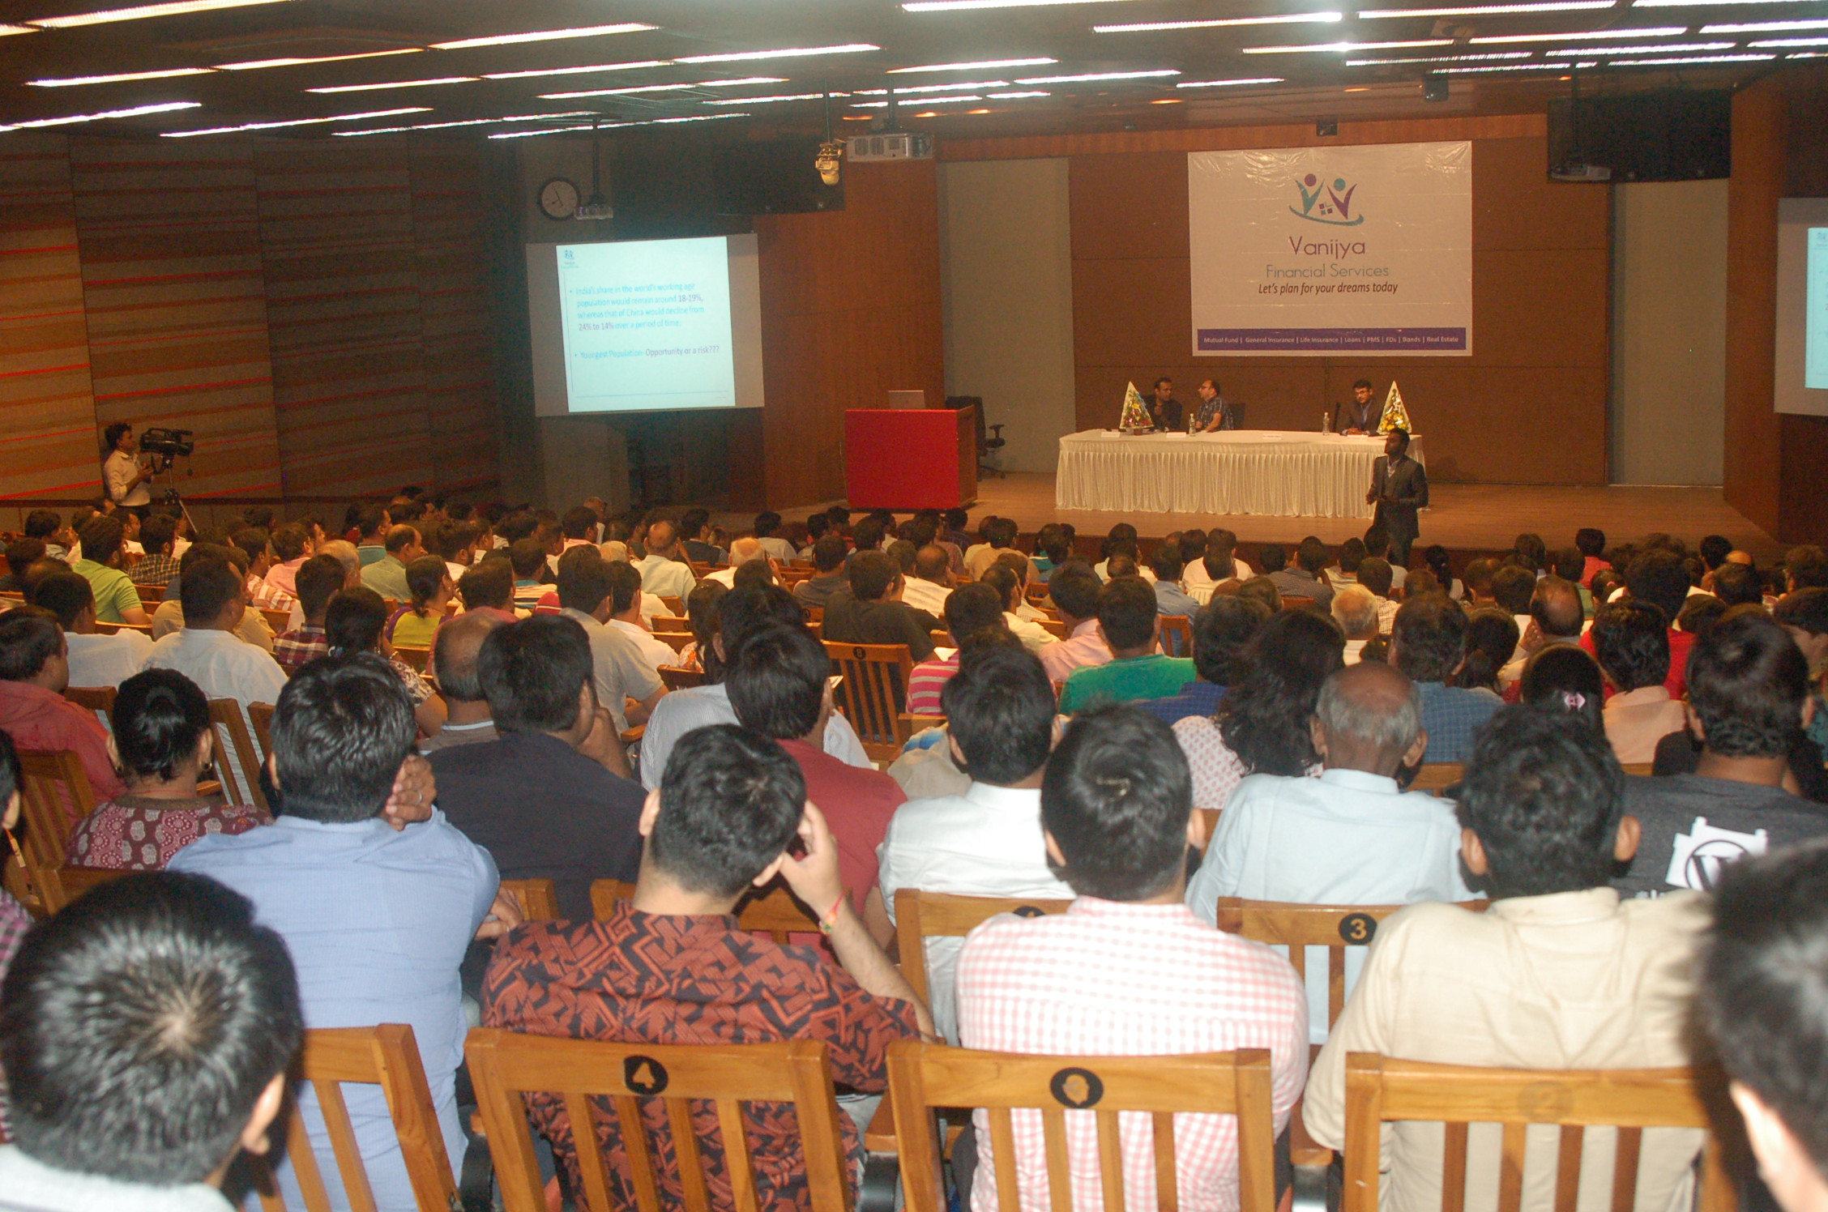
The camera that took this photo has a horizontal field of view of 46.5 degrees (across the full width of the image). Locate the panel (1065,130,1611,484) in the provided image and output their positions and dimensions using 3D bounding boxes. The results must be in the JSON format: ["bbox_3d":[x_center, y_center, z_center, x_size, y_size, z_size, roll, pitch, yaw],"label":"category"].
[{"bbox_3d":[4.510,-3.155,23.134,5.836,3.594,0.100,3,12,23],"label":"panel"}]

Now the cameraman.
[{"bbox_3d":[-6.710,-0.738,18.355,0.450,1.680,0.500,-3,11,-8],"label":"cameraman"}]

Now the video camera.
[{"bbox_3d":[-5.928,-1.298,16.900,0.440,0.260,0.220,-5,11,-13],"label":"video camera"}]

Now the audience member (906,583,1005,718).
[{"bbox_3d":[0.285,0.500,7.301,0.480,1.250,0.780,2,12,21],"label":"audience member"}]

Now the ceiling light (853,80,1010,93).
[{"bbox_3d":[0.133,-3.872,15.900,1.220,0.080,0.300,1,11,18],"label":"ceiling light"}]

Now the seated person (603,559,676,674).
[{"bbox_3d":[-1.072,0.388,9.088,0.480,1.250,0.780,4,13,29],"label":"seated person"}]

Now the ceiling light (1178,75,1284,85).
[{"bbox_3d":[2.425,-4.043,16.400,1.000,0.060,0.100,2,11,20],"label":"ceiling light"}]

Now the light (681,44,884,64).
[{"bbox_3d":[-0.737,-2.982,11.500,1.220,0.080,0.300,1,12,19],"label":"light"}]

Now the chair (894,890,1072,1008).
[{"bbox_3d":[0.266,0.869,3.864,0.500,0.900,0.580,0,11,12],"label":"chair"}]

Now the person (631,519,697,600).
[{"bbox_3d":[-1.348,0.092,12.504,0.480,1.250,0.780,1,12,19],"label":"person"}]

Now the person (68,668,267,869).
[{"bbox_3d":[-1.426,0.680,4.461,0.460,1.220,0.760,-2,11,4],"label":"person"}]

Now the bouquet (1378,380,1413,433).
[{"bbox_3d":[4.756,-1.950,21.001,0.340,0.520,0.220,2,11,20],"label":"bouquet"}]

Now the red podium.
[{"bbox_3d":[-0.009,-1.555,22.203,1.241,1.080,0.620,2,11,20],"label":"red podium"}]

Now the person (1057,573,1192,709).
[{"bbox_3d":[0.748,0.493,7.112,0.500,1.260,0.780,0,11,11],"label":"person"}]

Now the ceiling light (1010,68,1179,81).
[{"bbox_3d":[1.276,-3.683,14.800,1.220,0.060,0.100,3,12,23],"label":"ceiling light"}]

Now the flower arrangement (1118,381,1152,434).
[{"bbox_3d":[2.279,-2.032,21.900,0.360,0.540,0.220,3,12,25],"label":"flower arrangement"}]

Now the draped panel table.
[{"bbox_3d":[3.307,-1.345,21.486,3.685,0.740,0.860,3,12,25],"label":"draped panel table"}]

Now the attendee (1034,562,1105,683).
[{"bbox_3d":[0.669,0.422,7.407,0.500,1.250,0.750,0,11,12],"label":"attendee"}]

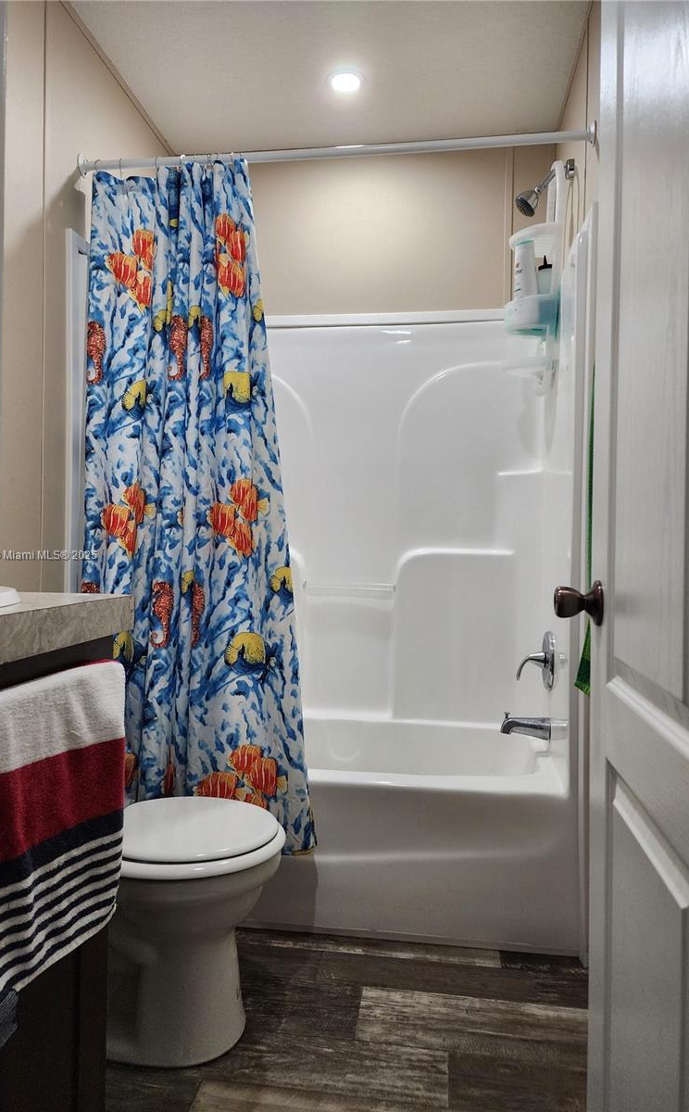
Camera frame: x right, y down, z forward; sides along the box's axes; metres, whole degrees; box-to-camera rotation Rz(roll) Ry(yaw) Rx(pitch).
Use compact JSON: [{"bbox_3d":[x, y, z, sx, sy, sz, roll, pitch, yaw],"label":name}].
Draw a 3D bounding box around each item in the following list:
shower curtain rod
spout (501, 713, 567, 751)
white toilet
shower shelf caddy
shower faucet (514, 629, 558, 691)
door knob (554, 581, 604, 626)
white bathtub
[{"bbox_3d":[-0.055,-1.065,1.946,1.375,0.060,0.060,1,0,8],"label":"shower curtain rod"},{"bbox_3d":[0.541,0.508,2.209,0.145,0.080,0.065,1,0,8],"label":"spout"},{"bbox_3d":[-0.461,0.621,1.614,0.680,0.730,0.420,1,0,8],"label":"white toilet"},{"bbox_3d":[0.561,-0.824,2.206,0.165,0.690,0.260,1,0,8],"label":"shower shelf caddy"},{"bbox_3d":[0.563,0.311,2.204,0.100,0.170,0.170,1,0,8],"label":"shower faucet"},{"bbox_3d":[0.344,0.068,1.082,0.070,0.066,0.066,1,0,8],"label":"door knob"},{"bbox_3d":[-0.035,0.788,2.281,1.375,0.410,0.690,1,0,8],"label":"white bathtub"}]

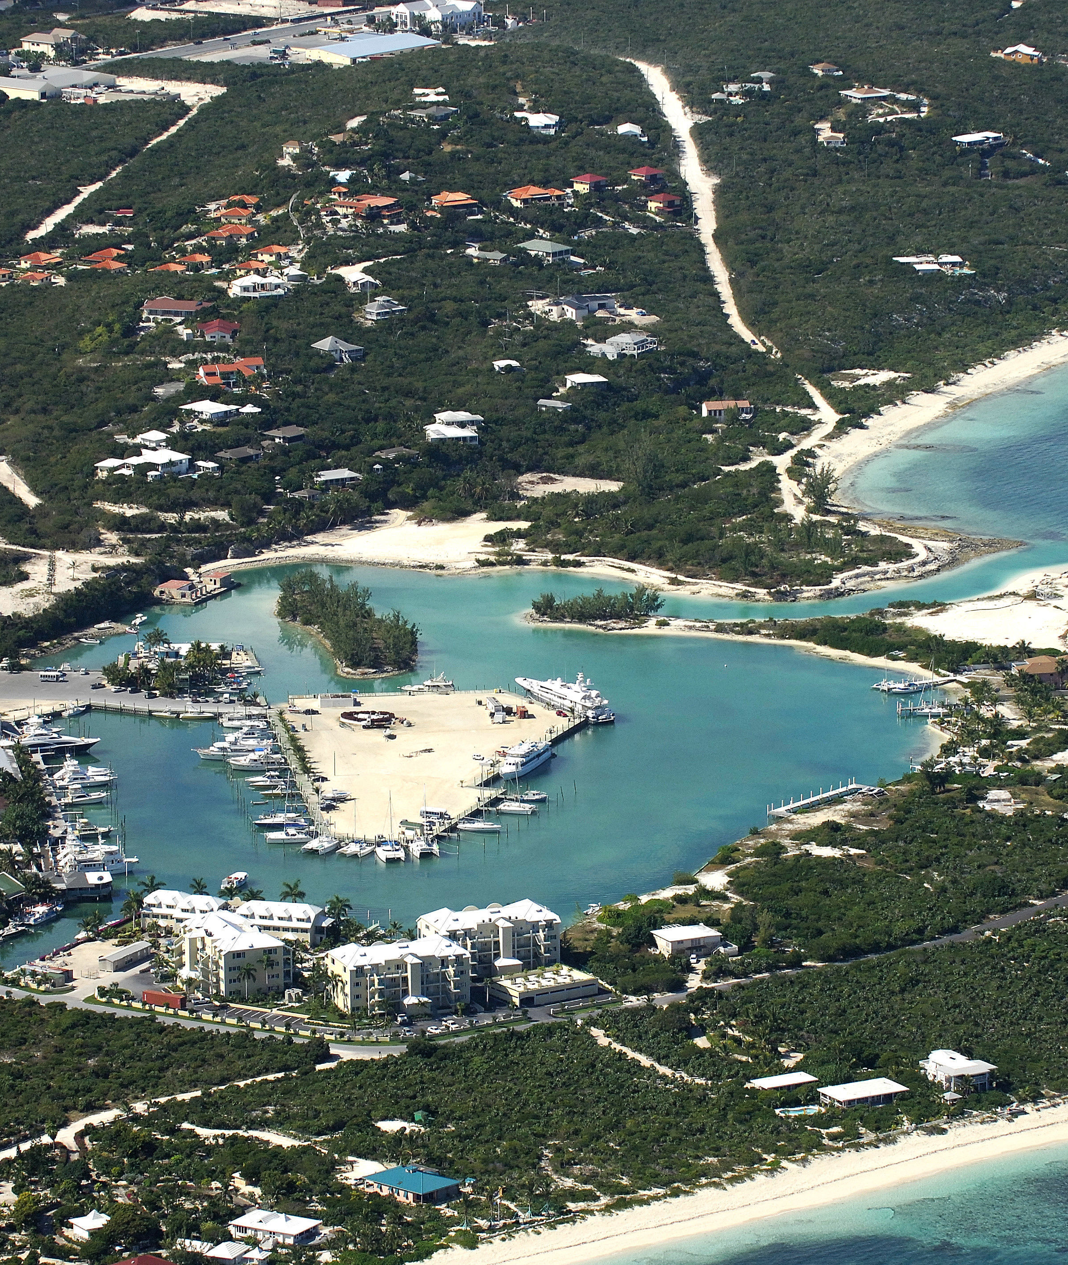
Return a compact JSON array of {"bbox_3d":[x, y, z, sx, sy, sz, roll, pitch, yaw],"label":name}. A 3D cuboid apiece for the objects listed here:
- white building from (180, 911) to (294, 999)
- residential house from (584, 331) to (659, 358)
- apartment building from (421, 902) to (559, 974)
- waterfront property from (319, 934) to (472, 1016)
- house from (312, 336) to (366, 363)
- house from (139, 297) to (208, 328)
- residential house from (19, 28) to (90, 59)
[{"bbox_3d":[-78.530,84.350,2073.590,20.000,16.300,33.500,-5,13,-20],"label":"white building"},{"bbox_3d":[32.960,-107.470,2886.780,21.500,7.700,15.500,7,15,31],"label":"residential house"},{"bbox_3d":[-11.280,81.180,2084.680,33.000,16.300,20.300,-6,14,-21],"label":"apartment building"},{"bbox_3d":[-35.680,89.080,2051.170,34.300,16.000,20.000,-5,13,-19],"label":"waterfront property"},{"bbox_3d":[-72.140,-105.260,2867.950,14.000,7.700,14.000,-7,14,-25],"label":"house"},{"bbox_3d":[-134.920,-121.270,2933.040,24.000,7.800,13.500,2,13,13],"label":"house"},{"bbox_3d":[-221.250,-272.600,3605.550,30.000,11.500,13.500,8,15,35],"label":"residential house"}]

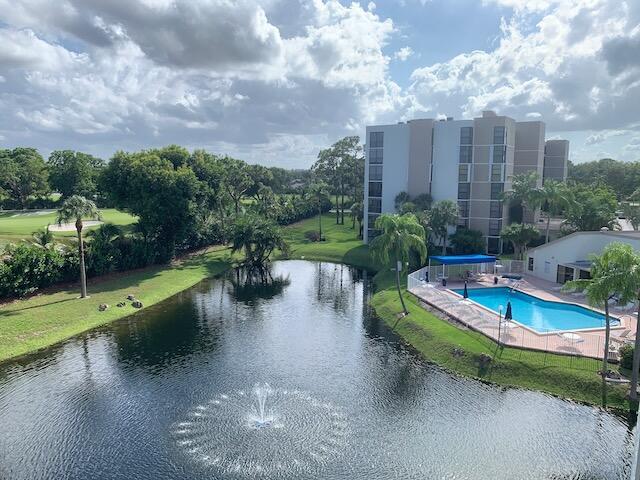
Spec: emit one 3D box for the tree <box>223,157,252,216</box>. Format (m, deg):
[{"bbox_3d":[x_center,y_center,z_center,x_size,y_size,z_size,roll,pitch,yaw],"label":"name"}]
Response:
[{"bbox_3d":[-16.708,-9.214,97.677,6.080,15.280,6.080,0,8,0],"label":"tree"}]

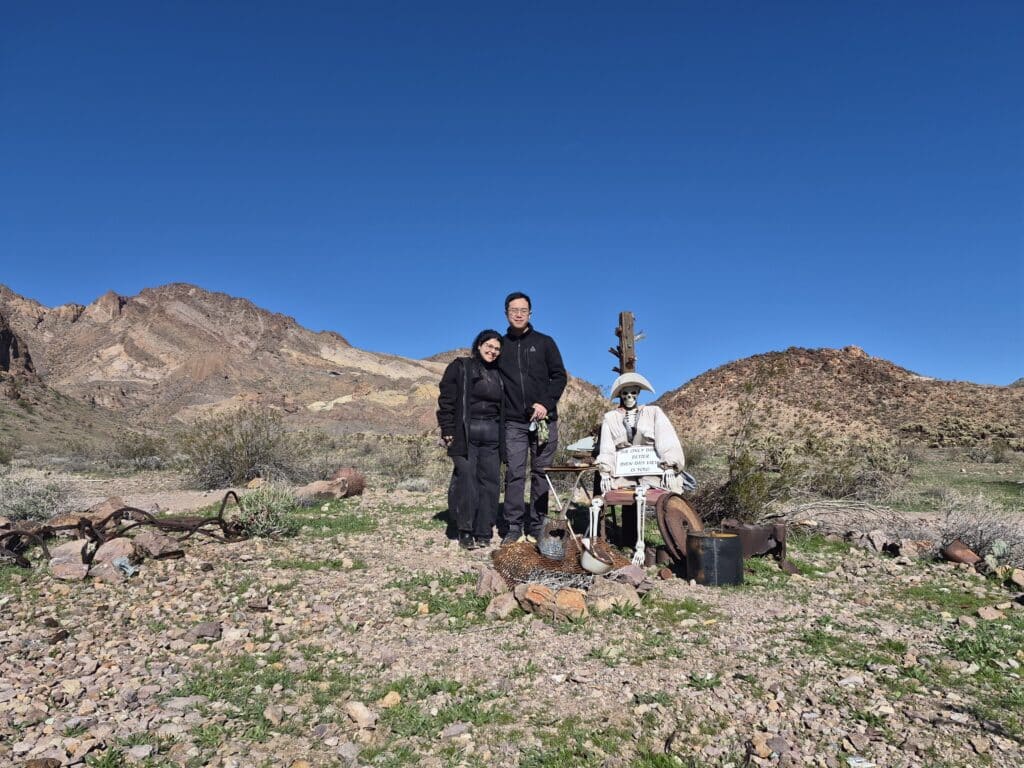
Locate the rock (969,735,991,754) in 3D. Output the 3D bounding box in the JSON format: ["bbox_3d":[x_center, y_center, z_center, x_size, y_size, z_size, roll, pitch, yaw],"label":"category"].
[{"bbox_3d":[1.251,0.964,1.820,0.058,0.042,0.050,-4,-5,34],"label":"rock"}]

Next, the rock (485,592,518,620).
[{"bbox_3d":[-0.046,0.965,2.950,0.145,0.100,0.120,0,-4,-1],"label":"rock"}]

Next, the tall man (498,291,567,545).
[{"bbox_3d":[0.136,0.244,4.750,0.520,1.780,0.350,-1,-4,7],"label":"tall man"}]

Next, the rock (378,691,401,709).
[{"bbox_3d":[-0.358,0.923,1.990,0.063,0.040,0.052,1,-4,-10],"label":"rock"}]

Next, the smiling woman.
[{"bbox_3d":[-0.277,0.379,4.650,0.500,1.530,0.360,0,-4,-9],"label":"smiling woman"}]

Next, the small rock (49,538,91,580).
[{"bbox_3d":[-2.523,1.001,3.880,0.240,0.200,0.210,2,-5,-33],"label":"small rock"}]

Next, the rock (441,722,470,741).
[{"bbox_3d":[-0.149,0.917,1.800,0.078,0.035,0.060,0,-4,-5],"label":"rock"}]

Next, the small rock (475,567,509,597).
[{"bbox_3d":[-0.101,0.972,3.350,0.160,0.120,0.130,0,-4,-2],"label":"small rock"}]

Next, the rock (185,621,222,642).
[{"bbox_3d":[-1.188,0.953,2.620,0.145,0.060,0.110,2,-4,-24],"label":"rock"}]

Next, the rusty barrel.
[{"bbox_3d":[1.152,0.995,3.870,0.320,0.275,0.320,-2,-4,17],"label":"rusty barrel"}]

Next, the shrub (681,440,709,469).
[{"bbox_3d":[3.449,1.347,13.000,0.650,0.630,0.600,-2,-4,15],"label":"shrub"}]

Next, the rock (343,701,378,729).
[{"bbox_3d":[-0.419,0.913,1.880,0.088,0.050,0.075,1,-4,-13],"label":"rock"}]

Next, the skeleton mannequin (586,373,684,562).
[{"bbox_3d":[0.801,0.550,4.380,0.600,1.180,0.580,-1,-4,10],"label":"skeleton mannequin"}]

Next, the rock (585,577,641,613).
[{"bbox_3d":[0.495,1.036,3.350,0.275,0.160,0.200,-1,-4,8],"label":"rock"}]

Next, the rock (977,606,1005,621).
[{"bbox_3d":[2.145,1.029,3.050,0.125,0.055,0.090,-4,-5,35],"label":"rock"}]

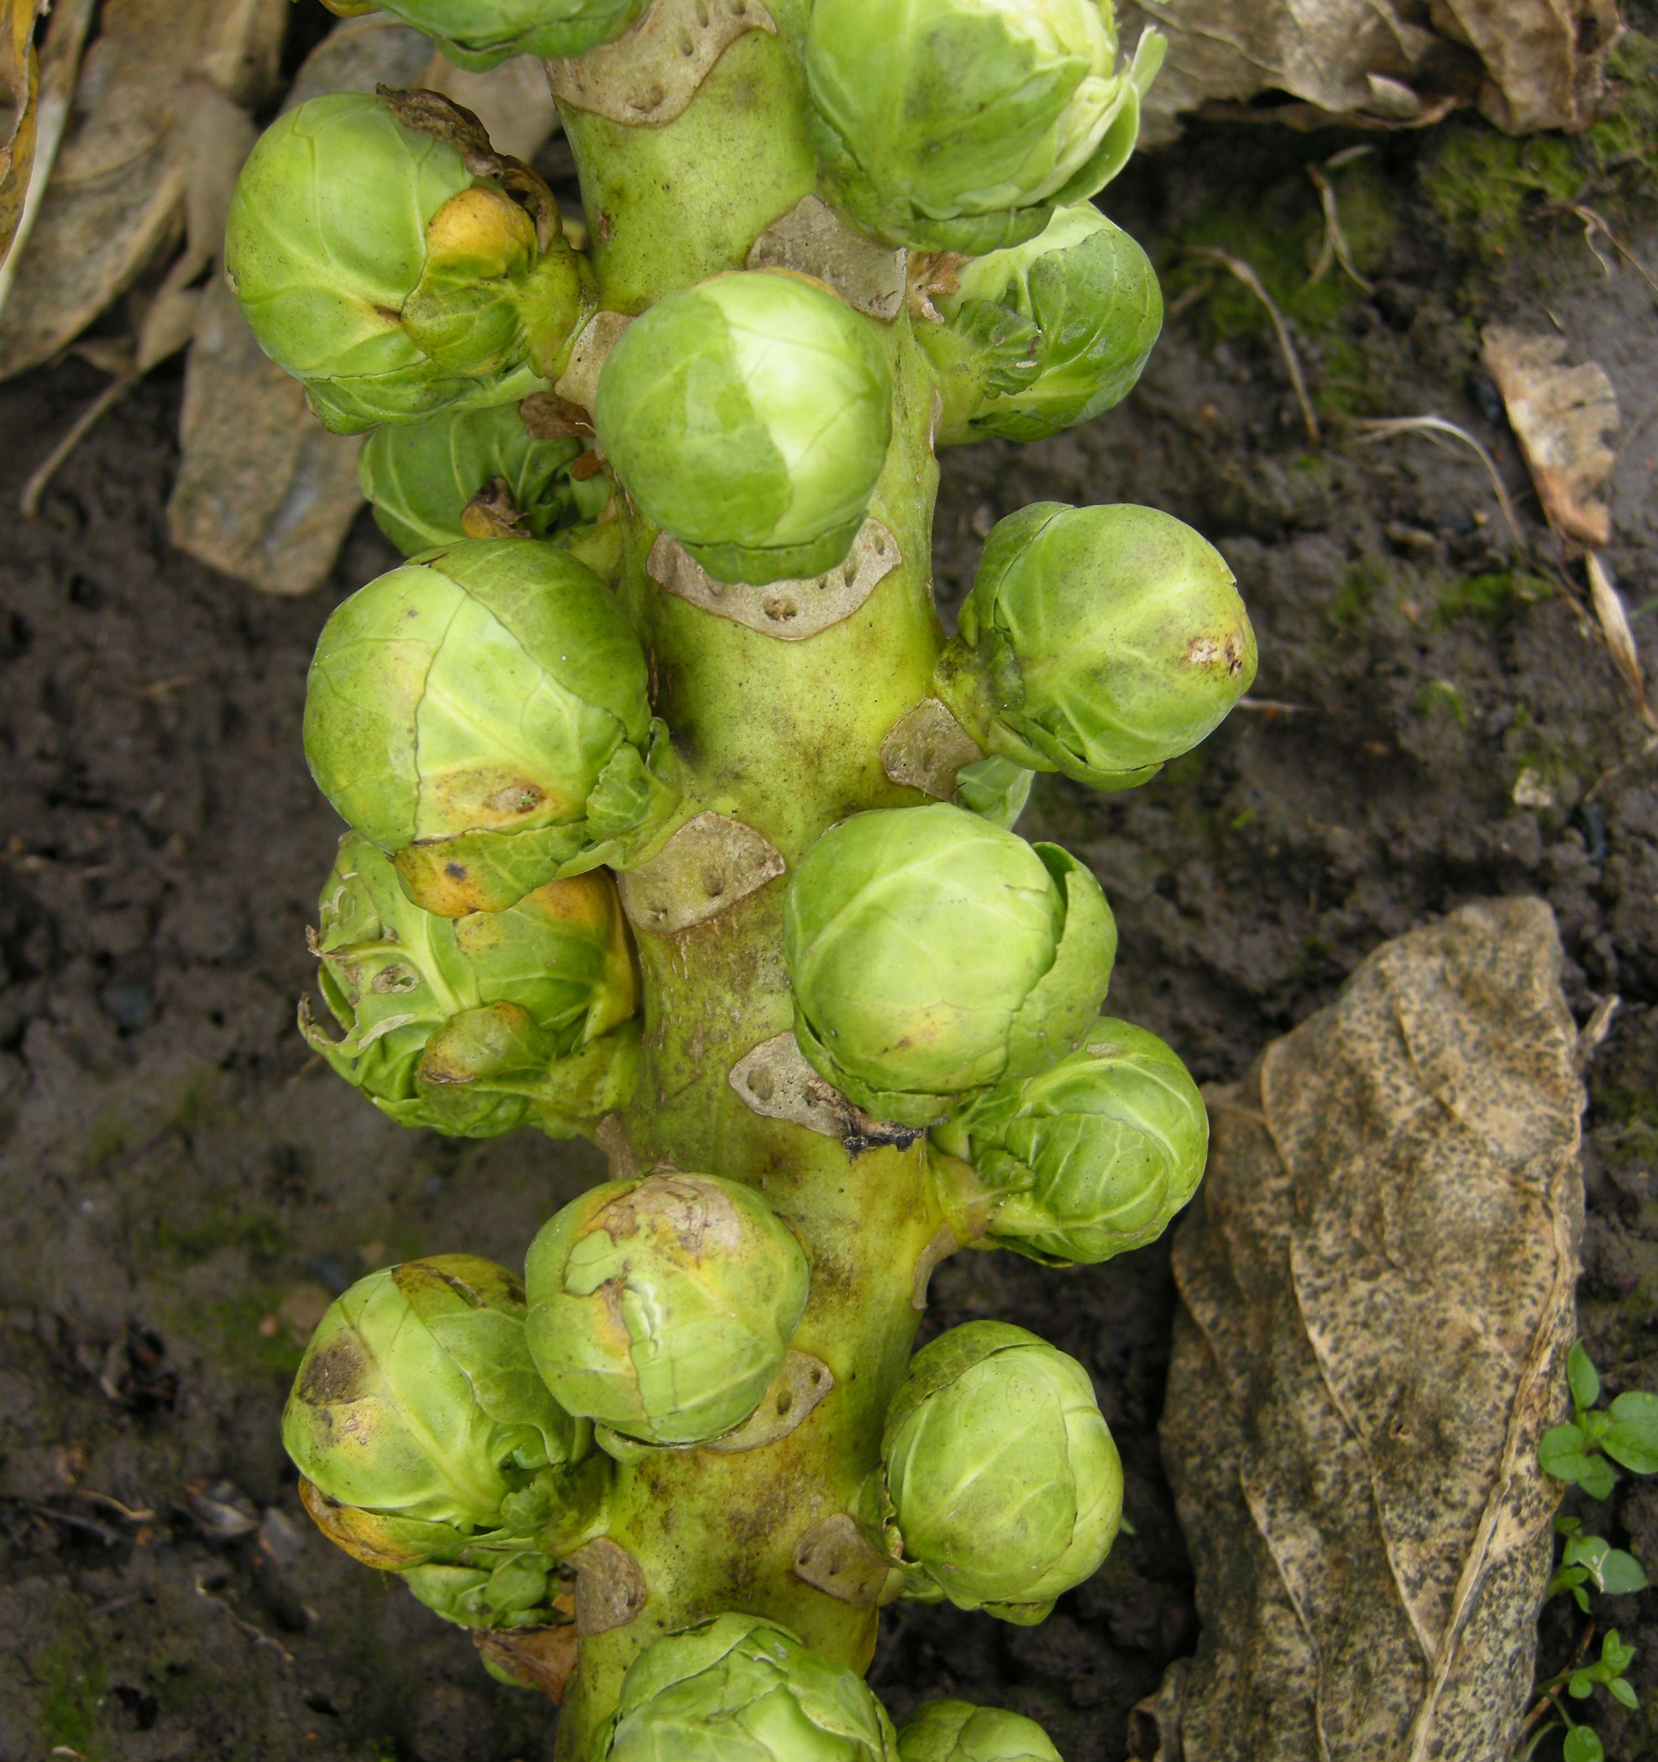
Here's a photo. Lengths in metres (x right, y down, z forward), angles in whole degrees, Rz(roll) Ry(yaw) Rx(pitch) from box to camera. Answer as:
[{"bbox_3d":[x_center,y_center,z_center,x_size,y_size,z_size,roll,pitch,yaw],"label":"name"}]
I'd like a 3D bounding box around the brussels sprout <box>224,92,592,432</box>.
[{"bbox_3d":[-0.053,-0.079,0.285,0.046,0.042,0.042,-6,44,-6],"label":"brussels sprout"}]

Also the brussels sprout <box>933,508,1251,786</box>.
[{"bbox_3d":[0.034,-0.030,0.285,0.040,0.037,0.037,0,44,0],"label":"brussels sprout"}]

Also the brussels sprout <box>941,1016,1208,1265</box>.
[{"bbox_3d":[0.034,0.036,0.313,0.036,0.035,0.036,0,45,0],"label":"brussels sprout"}]

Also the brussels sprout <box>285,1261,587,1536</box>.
[{"bbox_3d":[-0.054,0.072,0.312,0.042,0.041,0.041,0,45,0],"label":"brussels sprout"}]

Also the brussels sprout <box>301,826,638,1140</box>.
[{"bbox_3d":[-0.048,0.012,0.302,0.044,0.043,0.043,0,45,0],"label":"brussels sprout"}]

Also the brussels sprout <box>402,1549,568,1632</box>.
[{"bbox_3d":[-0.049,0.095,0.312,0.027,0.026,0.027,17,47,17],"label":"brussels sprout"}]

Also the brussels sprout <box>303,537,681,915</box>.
[{"bbox_3d":[-0.041,-0.019,0.270,0.043,0.043,0.042,0,45,0],"label":"brussels sprout"}]

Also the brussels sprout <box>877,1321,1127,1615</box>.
[{"bbox_3d":[0.022,0.076,0.288,0.034,0.037,0.034,0,44,0],"label":"brussels sprout"}]

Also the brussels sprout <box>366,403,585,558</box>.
[{"bbox_3d":[-0.051,-0.061,0.322,0.034,0.032,0.033,0,44,0],"label":"brussels sprout"}]

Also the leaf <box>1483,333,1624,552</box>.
[{"bbox_3d":[0.218,-0.137,0.658,0.038,0.014,0.103,5,45,5],"label":"leaf"}]

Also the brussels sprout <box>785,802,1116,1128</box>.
[{"bbox_3d":[0.014,0.010,0.266,0.039,0.038,0.039,0,44,0],"label":"brussels sprout"}]

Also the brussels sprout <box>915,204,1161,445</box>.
[{"bbox_3d":[0.030,-0.079,0.318,0.036,0.035,0.035,0,44,0],"label":"brussels sprout"}]

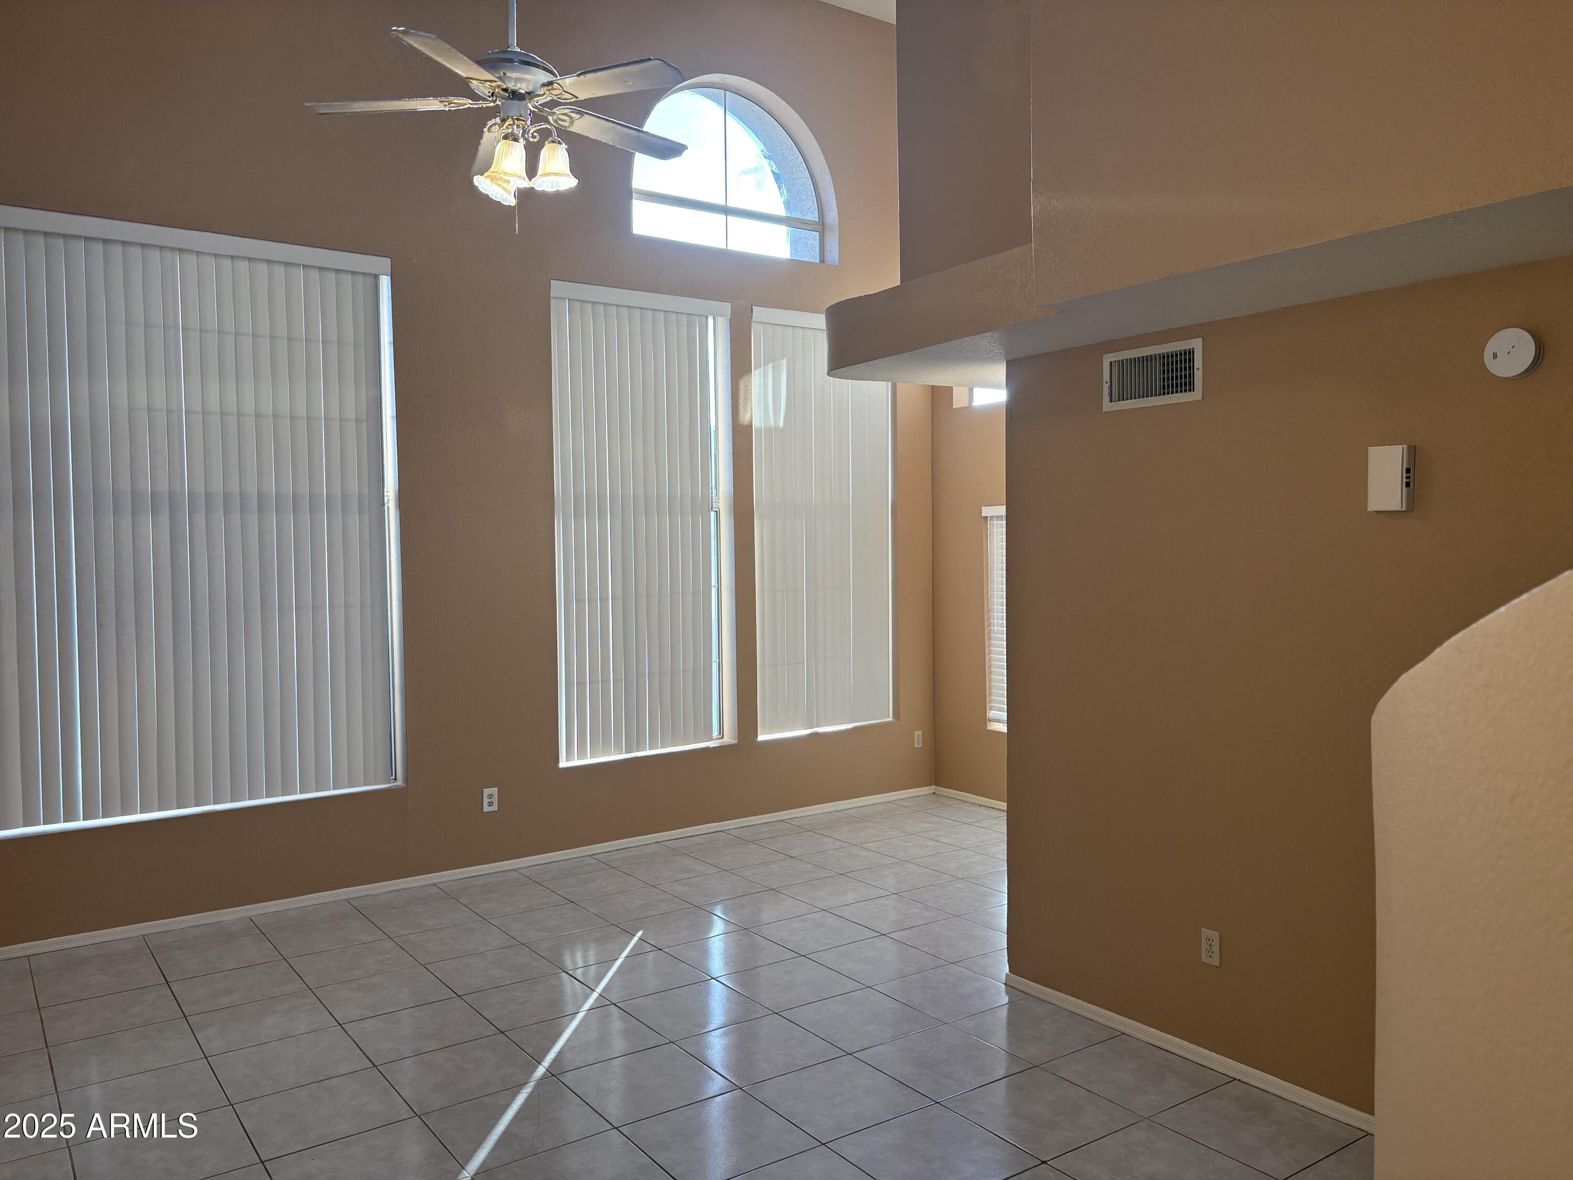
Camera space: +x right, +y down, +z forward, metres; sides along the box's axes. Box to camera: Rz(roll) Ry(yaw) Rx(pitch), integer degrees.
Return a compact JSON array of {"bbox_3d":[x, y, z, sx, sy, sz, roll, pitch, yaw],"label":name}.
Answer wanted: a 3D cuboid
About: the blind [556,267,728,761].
[{"bbox_3d":[-0.833,-0.392,7.038,1.190,2.720,0.090,-2,2,-35],"label":"blind"}]

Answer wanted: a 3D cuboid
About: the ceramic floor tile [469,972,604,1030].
[{"bbox_3d":[-0.971,1.601,4.592,0.443,0.010,0.443,-2,2,-35],"label":"ceramic floor tile"}]

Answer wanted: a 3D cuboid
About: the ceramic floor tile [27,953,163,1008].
[{"bbox_3d":[-2.871,1.632,4.956,0.448,0.010,0.448,-2,2,-35],"label":"ceramic floor tile"}]

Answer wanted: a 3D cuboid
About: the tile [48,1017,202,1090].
[{"bbox_3d":[-2.351,1.649,4.217,0.448,0.010,0.448,-2,2,-35],"label":"tile"}]

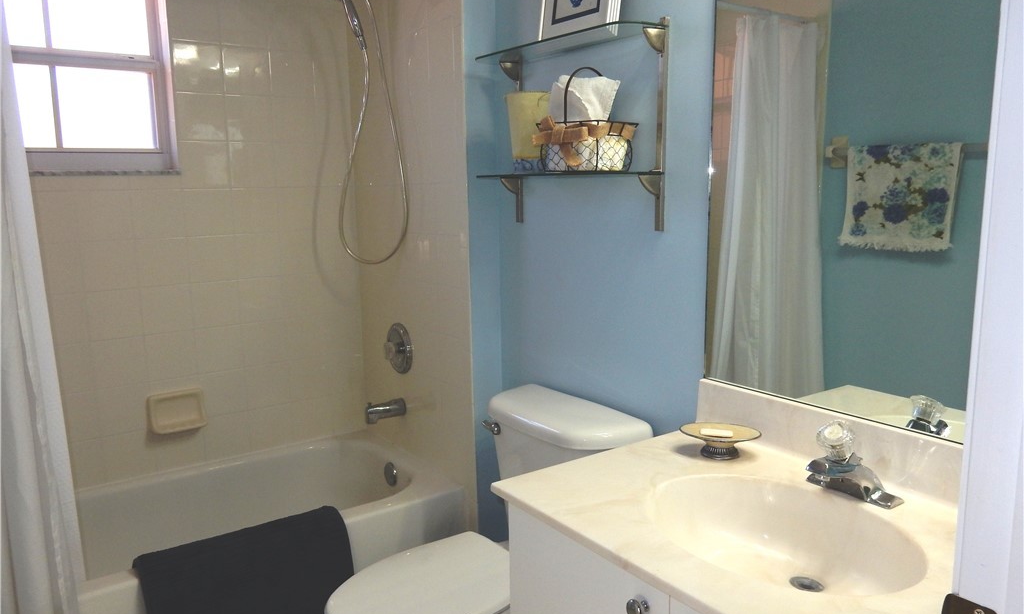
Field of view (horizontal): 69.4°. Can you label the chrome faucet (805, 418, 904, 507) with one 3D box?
[{"bbox_3d":[0.556,0.256,1.250,0.142,0.138,0.153,-7,11,-35],"label":"chrome faucet"}]

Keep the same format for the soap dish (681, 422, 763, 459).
[{"bbox_3d":[0.414,0.269,1.467,0.146,0.047,0.112,2,10,20],"label":"soap dish"}]

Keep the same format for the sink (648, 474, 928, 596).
[{"bbox_3d":[0.411,0.412,1.172,0.359,0.144,0.434,-7,11,-35],"label":"sink"}]

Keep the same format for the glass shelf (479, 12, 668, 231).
[{"bbox_3d":[0.123,-0.433,1.856,0.137,0.469,0.589,-7,11,-35],"label":"glass shelf"}]

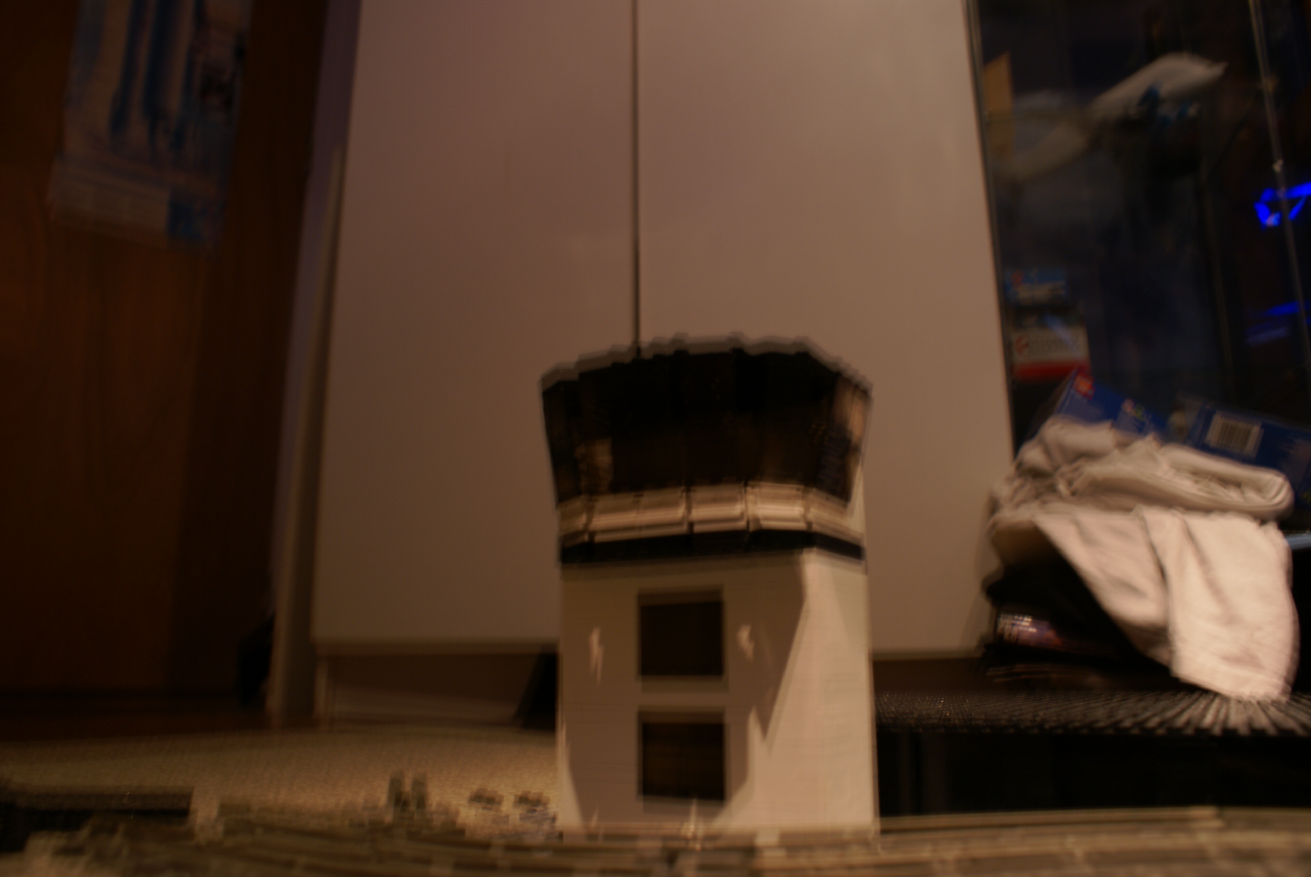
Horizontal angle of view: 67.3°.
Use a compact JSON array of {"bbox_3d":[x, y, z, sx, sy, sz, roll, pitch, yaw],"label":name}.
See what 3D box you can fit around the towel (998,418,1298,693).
[{"bbox_3d":[0.345,0.092,0.700,0.190,0.185,0.170,-6,-14,22],"label":"towel"}]

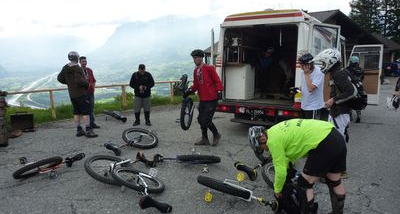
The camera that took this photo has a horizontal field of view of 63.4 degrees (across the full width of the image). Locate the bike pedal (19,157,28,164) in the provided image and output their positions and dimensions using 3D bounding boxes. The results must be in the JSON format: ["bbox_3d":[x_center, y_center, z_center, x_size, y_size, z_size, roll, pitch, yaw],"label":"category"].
[{"bbox_3d":[-2.340,0.700,4.280,0.100,0.100,0.035,-15,-9,-30],"label":"bike pedal"}]

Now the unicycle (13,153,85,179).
[{"bbox_3d":[-2.020,0.785,4.400,0.660,0.400,0.970,-23,-9,33],"label":"unicycle"}]

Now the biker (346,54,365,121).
[{"bbox_3d":[4.144,-0.436,8.418,0.550,1.760,0.460,-2,11,-15],"label":"biker"}]

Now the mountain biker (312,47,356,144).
[{"bbox_3d":[1.799,0.109,4.327,0.600,1.720,0.500,-1,8,-6],"label":"mountain biker"}]

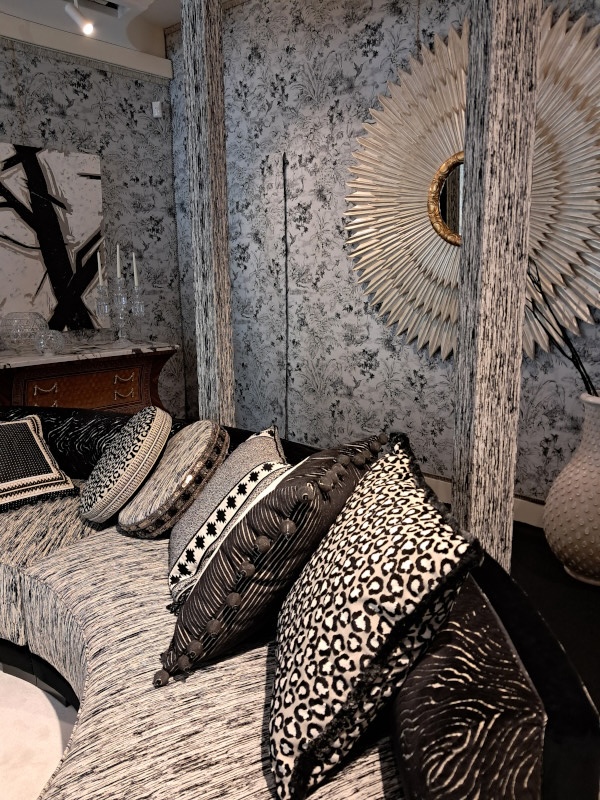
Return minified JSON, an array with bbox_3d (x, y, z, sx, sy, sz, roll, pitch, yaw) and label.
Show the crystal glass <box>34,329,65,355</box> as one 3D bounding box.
[{"bbox_3d":[-1.509,-0.352,3.764,0.160,0.152,0.160,-1,11,0],"label":"crystal glass"}]

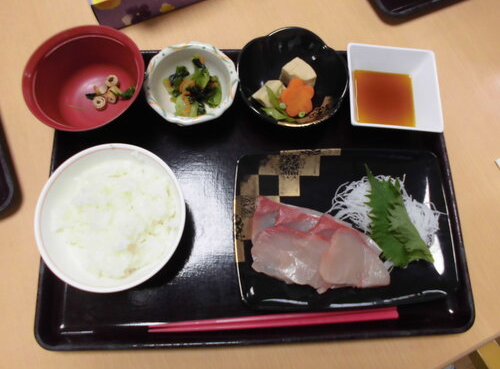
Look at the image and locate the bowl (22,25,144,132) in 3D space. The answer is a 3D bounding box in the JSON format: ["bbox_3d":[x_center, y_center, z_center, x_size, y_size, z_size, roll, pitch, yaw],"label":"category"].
[{"bbox_3d":[-0.152,-0.091,0.375,0.107,0.063,0.107,-1,75,-3],"label":"bowl"}]

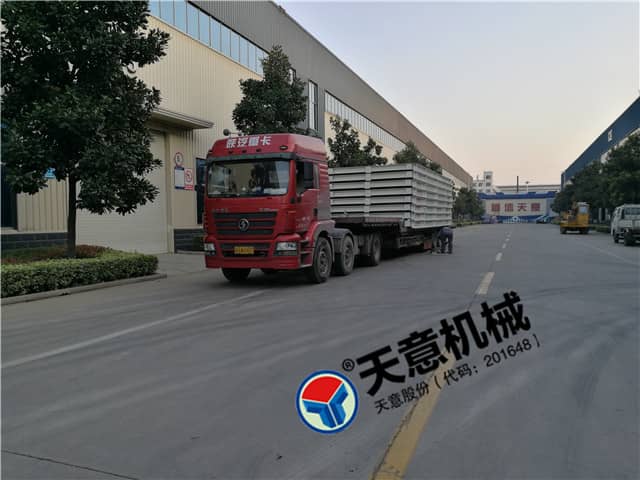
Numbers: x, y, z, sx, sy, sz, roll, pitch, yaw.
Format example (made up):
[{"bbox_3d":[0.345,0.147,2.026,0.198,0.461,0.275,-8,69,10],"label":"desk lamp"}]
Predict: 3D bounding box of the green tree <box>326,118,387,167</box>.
[{"bbox_3d":[2.235,-4.129,33.136,4.300,8.200,4.300,1,3,22],"label":"green tree"}]

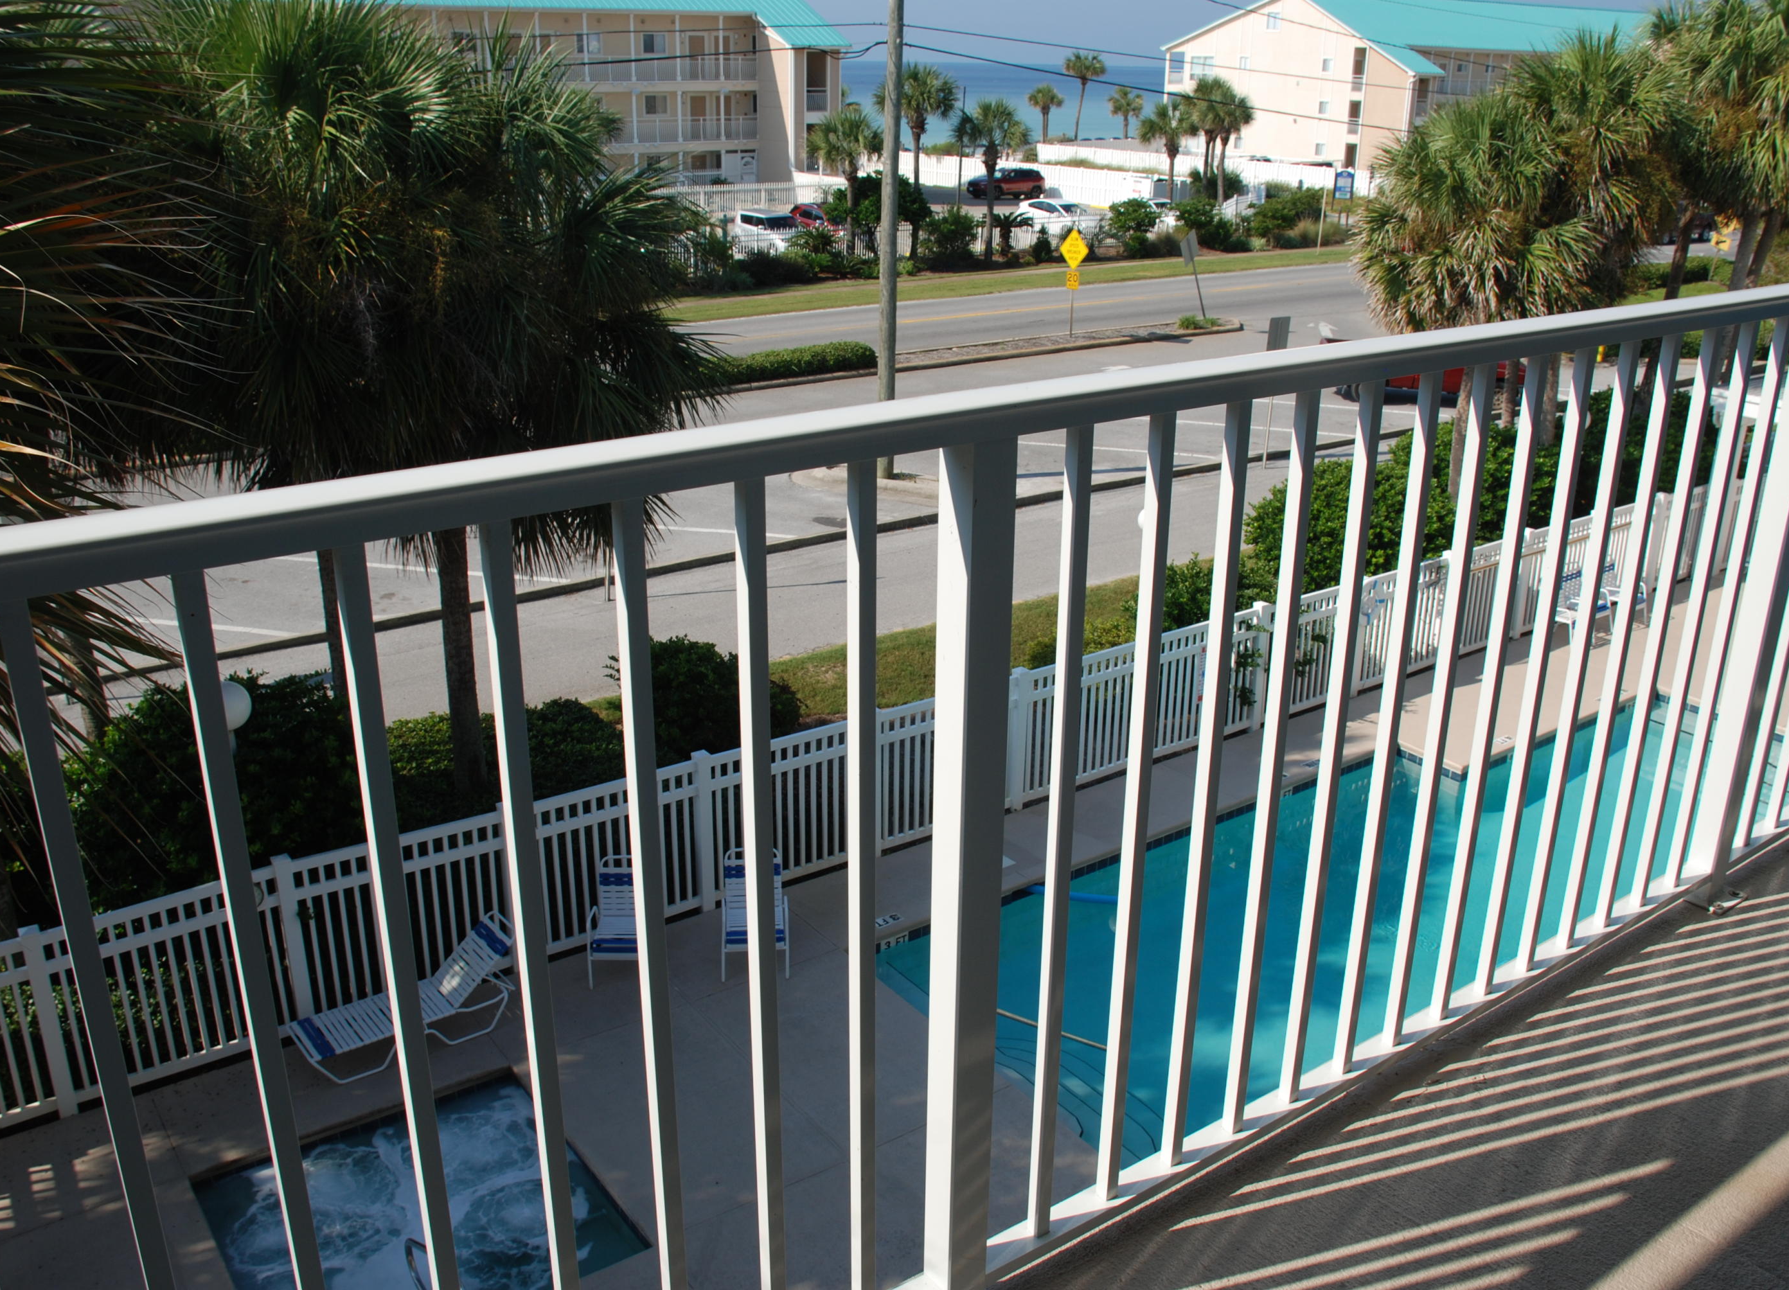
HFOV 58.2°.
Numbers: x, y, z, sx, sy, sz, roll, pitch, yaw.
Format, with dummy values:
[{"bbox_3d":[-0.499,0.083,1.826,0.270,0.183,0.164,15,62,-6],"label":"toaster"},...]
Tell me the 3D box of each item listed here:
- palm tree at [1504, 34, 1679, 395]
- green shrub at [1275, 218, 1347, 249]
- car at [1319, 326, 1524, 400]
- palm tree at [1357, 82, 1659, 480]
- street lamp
[{"bbox_3d":[11.554,-6.256,27.570,3.100,7.845,3.100,9,21,21],"label":"palm tree"},{"bbox_3d":[17.688,-17.540,68.317,3.000,1.200,2.000,6,21,13],"label":"green shrub"},{"bbox_3d":[12.458,-6.531,37.459,4.800,1.620,1.780,7,21,17],"label":"car"},{"bbox_3d":[9.290,-5.085,25.227,4.200,7.000,4.000,8,21,19],"label":"palm tree"},{"bbox_3d":[-4.973,1.633,12.381,0.400,2.900,0.400,-8,22,-23],"label":"street lamp"}]

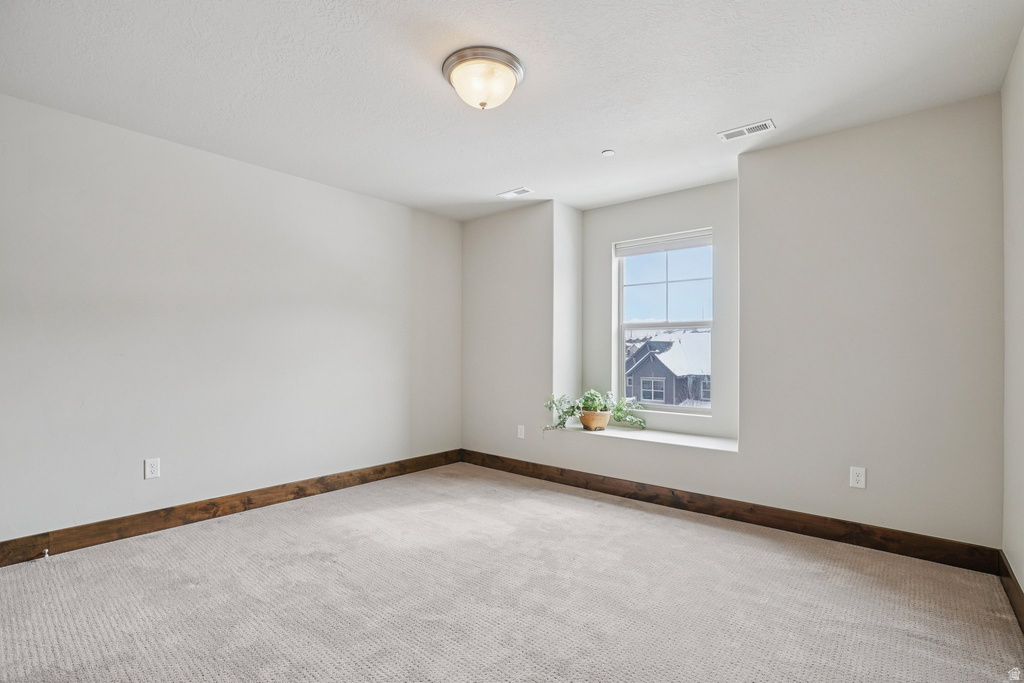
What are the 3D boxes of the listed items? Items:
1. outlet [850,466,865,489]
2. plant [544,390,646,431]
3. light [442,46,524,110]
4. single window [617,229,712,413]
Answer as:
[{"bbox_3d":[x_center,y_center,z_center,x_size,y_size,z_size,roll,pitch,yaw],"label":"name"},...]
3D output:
[{"bbox_3d":[2.020,0.797,2.658,0.071,0.117,0.012,0,-1,38],"label":"outlet"},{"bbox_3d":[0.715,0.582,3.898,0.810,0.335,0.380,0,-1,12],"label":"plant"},{"bbox_3d":[-0.134,-1.180,2.149,0.383,0.171,0.383,0,-1,0],"label":"light"},{"bbox_3d":[1.287,-0.145,3.907,0.860,1.480,0.100,0,-1,38],"label":"single window"}]

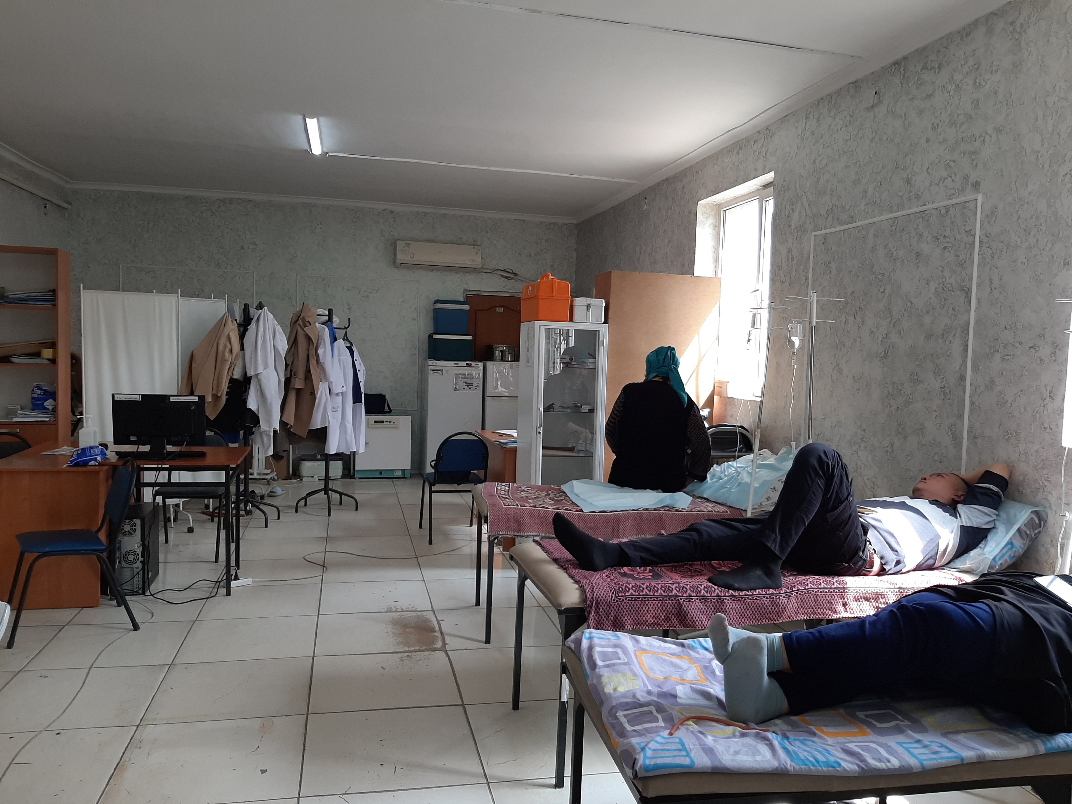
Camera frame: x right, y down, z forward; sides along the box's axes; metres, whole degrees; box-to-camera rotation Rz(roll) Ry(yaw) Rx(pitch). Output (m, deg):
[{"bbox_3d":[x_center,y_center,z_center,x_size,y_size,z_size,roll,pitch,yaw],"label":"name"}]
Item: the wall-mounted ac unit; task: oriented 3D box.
[{"bbox_3d":[-1.064,-1.577,8.812,0.910,0.290,0.210,1,4,-13],"label":"wall-mounted ac unit"}]

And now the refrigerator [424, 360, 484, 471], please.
[{"bbox_3d":[-0.912,0.216,8.745,0.590,1.310,0.600,1,4,-13],"label":"refrigerator"}]

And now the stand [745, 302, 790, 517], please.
[{"bbox_3d":[1.062,0.376,3.957,0.440,1.710,0.440,1,4,-13],"label":"stand"}]

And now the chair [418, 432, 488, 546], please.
[{"bbox_3d":[-0.628,0.616,6.166,0.460,0.820,0.560,1,3,-17],"label":"chair"}]

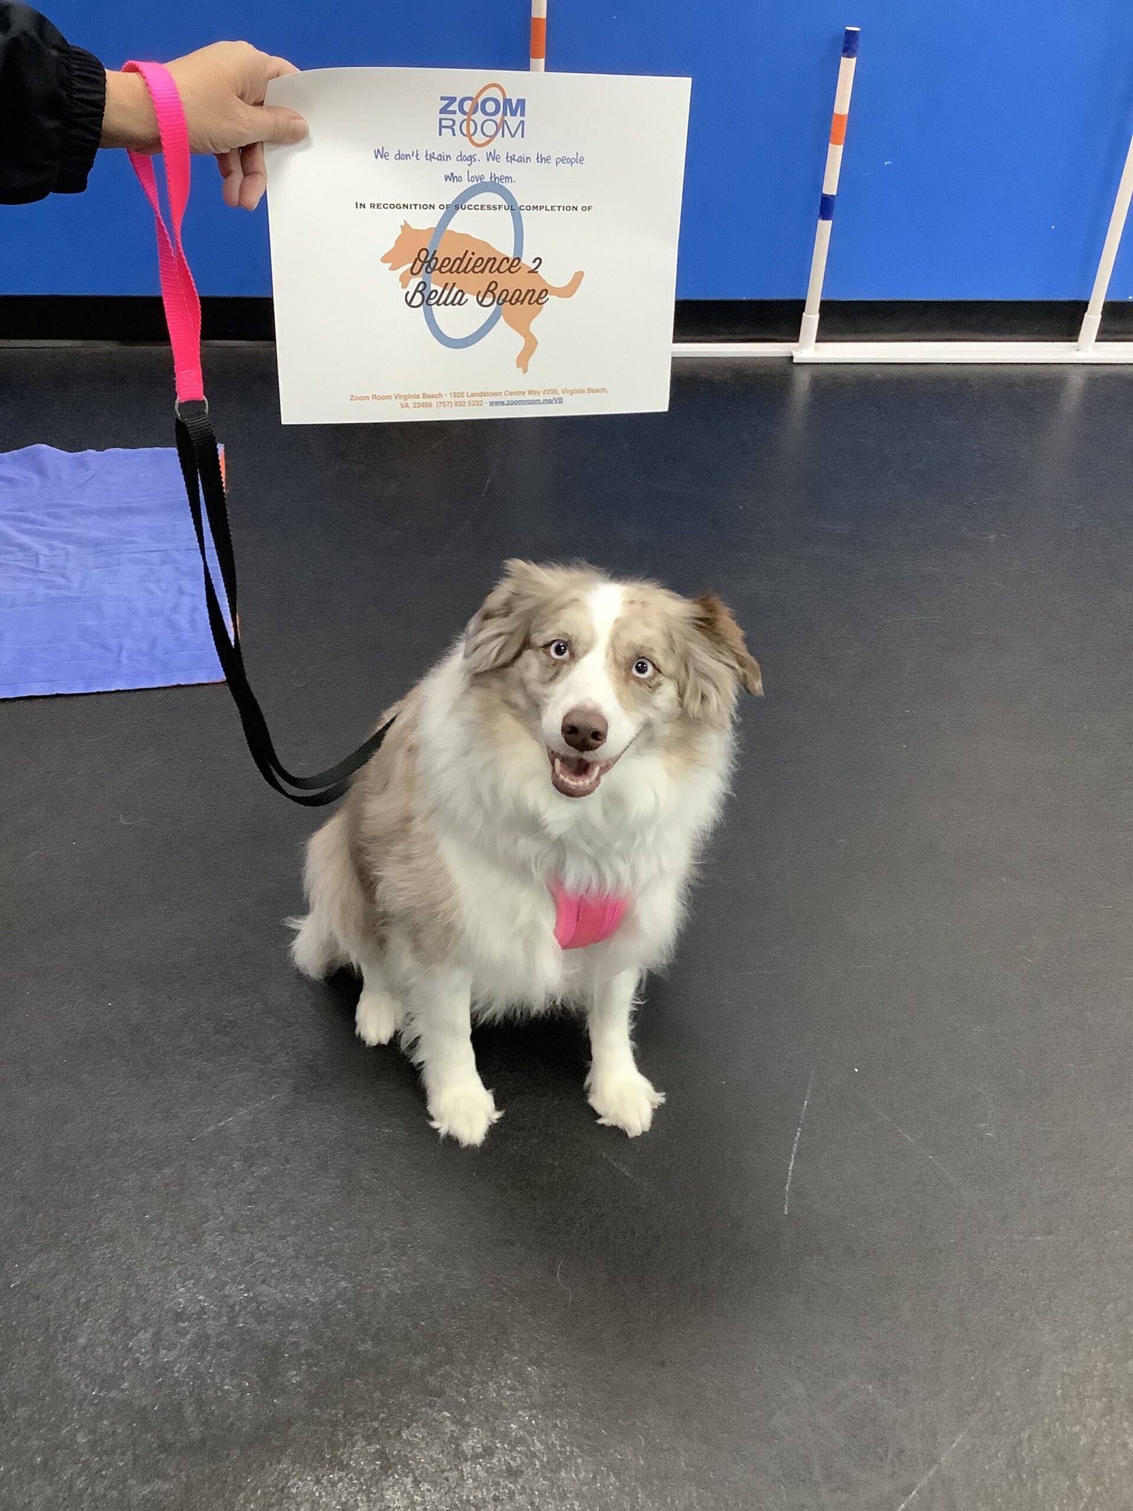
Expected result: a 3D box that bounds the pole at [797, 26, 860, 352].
[{"bbox_3d":[0.521,-1.104,2.695,0.034,0.607,0.034,3,34,0],"label":"pole"}]

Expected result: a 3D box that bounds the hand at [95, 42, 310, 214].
[{"bbox_3d":[-0.237,-0.411,0.885,0.128,0.100,0.085,-5,35,-12],"label":"hand"}]

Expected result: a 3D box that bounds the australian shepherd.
[{"bbox_3d":[-0.071,0.008,1.118,0.290,0.505,0.440,-11,37,-20],"label":"australian shepherd"}]

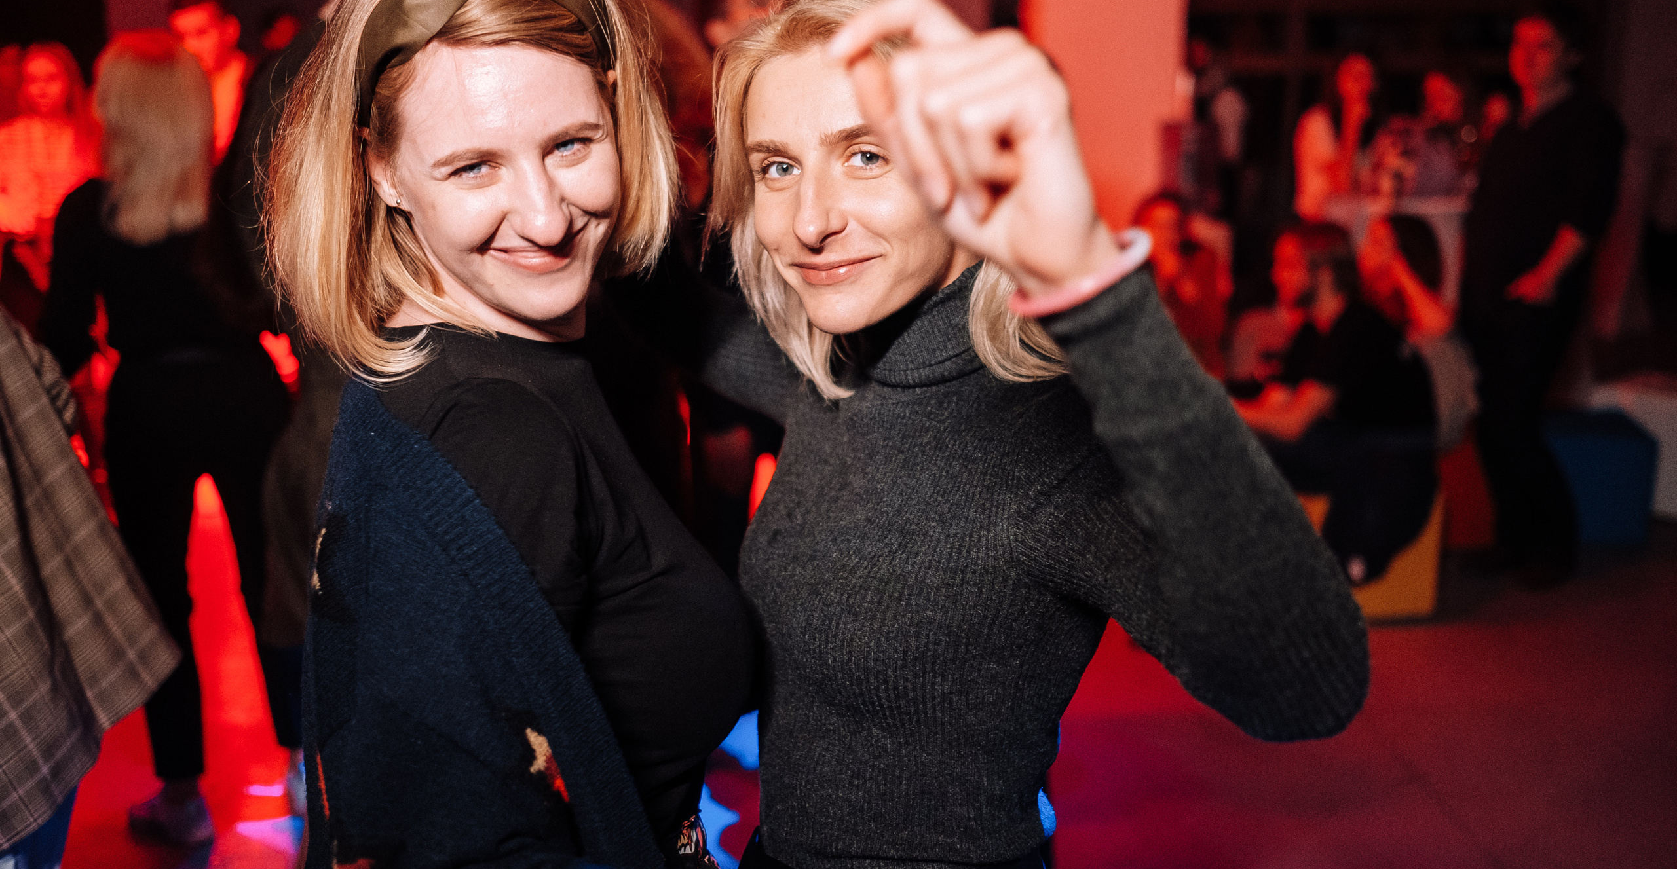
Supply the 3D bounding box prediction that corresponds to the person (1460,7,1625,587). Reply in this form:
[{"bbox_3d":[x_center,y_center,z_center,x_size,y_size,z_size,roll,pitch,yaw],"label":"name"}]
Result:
[{"bbox_3d":[2.241,-0.437,5.196,0.530,1.790,0.400,11,17,42],"label":"person"}]

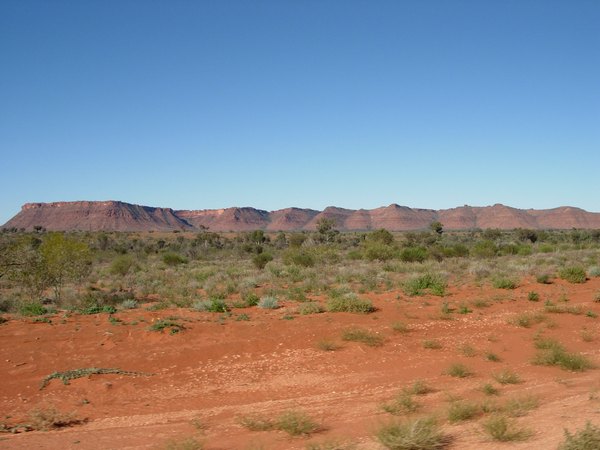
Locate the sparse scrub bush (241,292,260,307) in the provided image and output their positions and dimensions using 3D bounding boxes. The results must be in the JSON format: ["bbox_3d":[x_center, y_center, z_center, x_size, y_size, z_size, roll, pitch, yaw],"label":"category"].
[{"bbox_3d":[-1.281,1.963,17.393,0.475,0.338,0.428,0,0,-4],"label":"sparse scrub bush"}]

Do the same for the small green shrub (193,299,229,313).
[{"bbox_3d":[-2.111,1.898,15.544,0.842,0.311,0.716,0,-1,-8],"label":"small green shrub"}]

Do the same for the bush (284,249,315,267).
[{"bbox_3d":[-0.027,1.766,35.838,1.632,0.975,1.387,0,-1,0],"label":"bush"}]

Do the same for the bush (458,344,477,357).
[{"bbox_3d":[2.553,1.913,10.041,0.266,0.173,0.226,0,-1,14],"label":"bush"}]

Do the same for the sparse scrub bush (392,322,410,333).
[{"bbox_3d":[1.914,1.914,12.423,0.336,0.218,0.285,0,-1,9],"label":"sparse scrub bush"}]

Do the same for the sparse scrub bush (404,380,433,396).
[{"bbox_3d":[1.451,1.981,8.030,0.329,0.160,0.296,0,0,10],"label":"sparse scrub bush"}]

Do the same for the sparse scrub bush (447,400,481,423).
[{"bbox_3d":[1.638,1.868,6.601,0.331,0.195,0.281,0,-1,14],"label":"sparse scrub bush"}]

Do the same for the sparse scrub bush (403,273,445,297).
[{"bbox_3d":[3.654,1.746,19.351,1.270,0.691,1.080,0,-1,11],"label":"sparse scrub bush"}]

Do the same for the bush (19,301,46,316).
[{"bbox_3d":[-6.000,1.872,14.780,0.582,0.347,0.495,0,-1,-22],"label":"bush"}]

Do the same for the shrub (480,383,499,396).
[{"bbox_3d":[2.008,1.733,6.964,0.180,0.136,0.144,0,0,0],"label":"shrub"}]

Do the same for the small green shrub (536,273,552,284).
[{"bbox_3d":[9.024,1.980,24.362,0.555,0.410,0.500,0,0,20],"label":"small green shrub"}]

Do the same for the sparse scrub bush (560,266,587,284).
[{"bbox_3d":[8.774,1.616,21.213,0.902,0.560,0.721,0,0,0],"label":"sparse scrub bush"}]

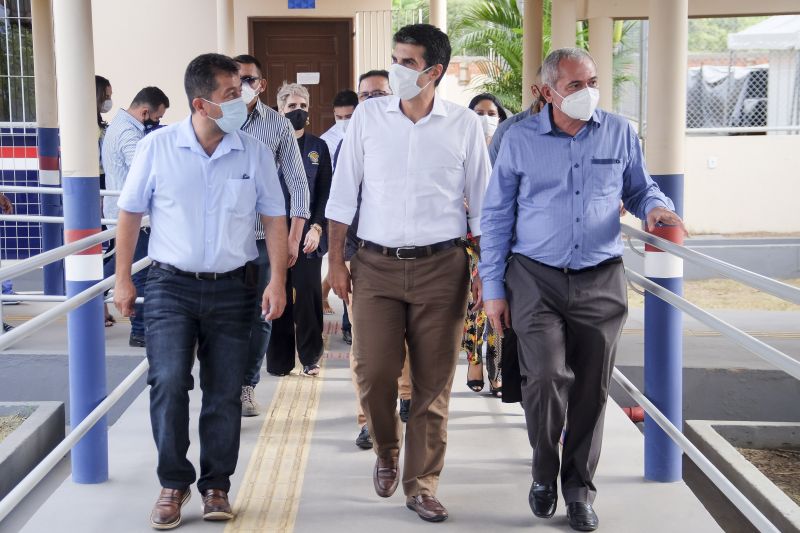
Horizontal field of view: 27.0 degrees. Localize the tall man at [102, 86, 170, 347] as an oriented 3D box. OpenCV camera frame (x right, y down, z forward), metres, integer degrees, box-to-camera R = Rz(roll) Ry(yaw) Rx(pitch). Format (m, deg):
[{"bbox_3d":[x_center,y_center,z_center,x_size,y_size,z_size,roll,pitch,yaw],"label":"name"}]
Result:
[{"bbox_3d":[-1.653,-0.316,10.493,0.430,1.616,0.480,-1,9,-3],"label":"tall man"}]

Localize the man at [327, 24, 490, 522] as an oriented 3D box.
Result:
[{"bbox_3d":[0.032,0.004,6.247,0.600,1.798,0.520,0,9,2],"label":"man"}]

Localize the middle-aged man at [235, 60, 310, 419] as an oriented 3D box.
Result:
[{"bbox_3d":[-0.734,-0.156,8.287,0.540,1.793,0.480,1,9,9],"label":"middle-aged man"}]

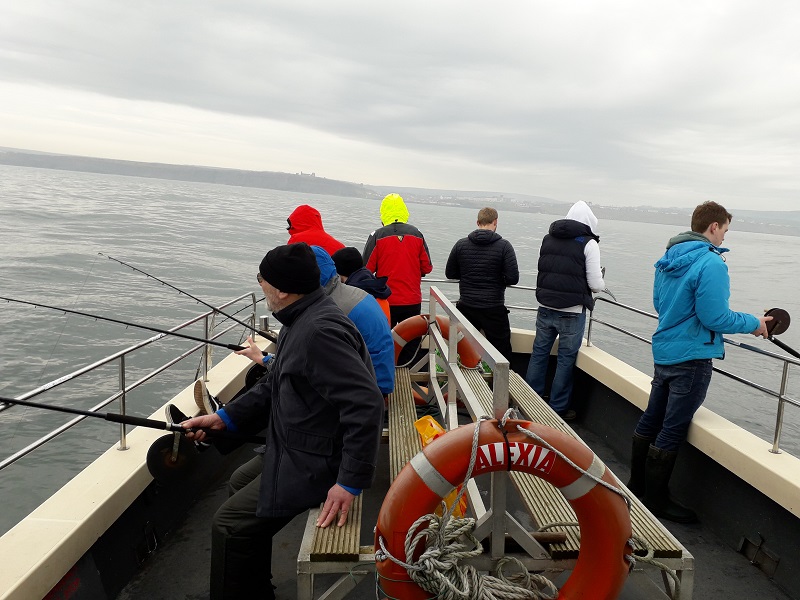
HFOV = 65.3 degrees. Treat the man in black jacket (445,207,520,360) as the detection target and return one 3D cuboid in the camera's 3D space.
[{"bbox_3d":[0.700,0.090,5.200,0.600,1.700,0.500,7,9,12],"label":"man in black jacket"}]

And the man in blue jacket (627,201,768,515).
[{"bbox_3d":[1.610,0.330,3.360,0.600,1.710,0.550,3,9,-15],"label":"man in blue jacket"}]

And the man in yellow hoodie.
[{"bbox_3d":[0.000,0.040,5.130,0.600,1.770,0.500,5,9,0],"label":"man in yellow hoodie"}]

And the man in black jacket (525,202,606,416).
[{"bbox_3d":[1.420,0.070,5.160,0.500,1.740,0.580,-4,13,-44],"label":"man in black jacket"}]

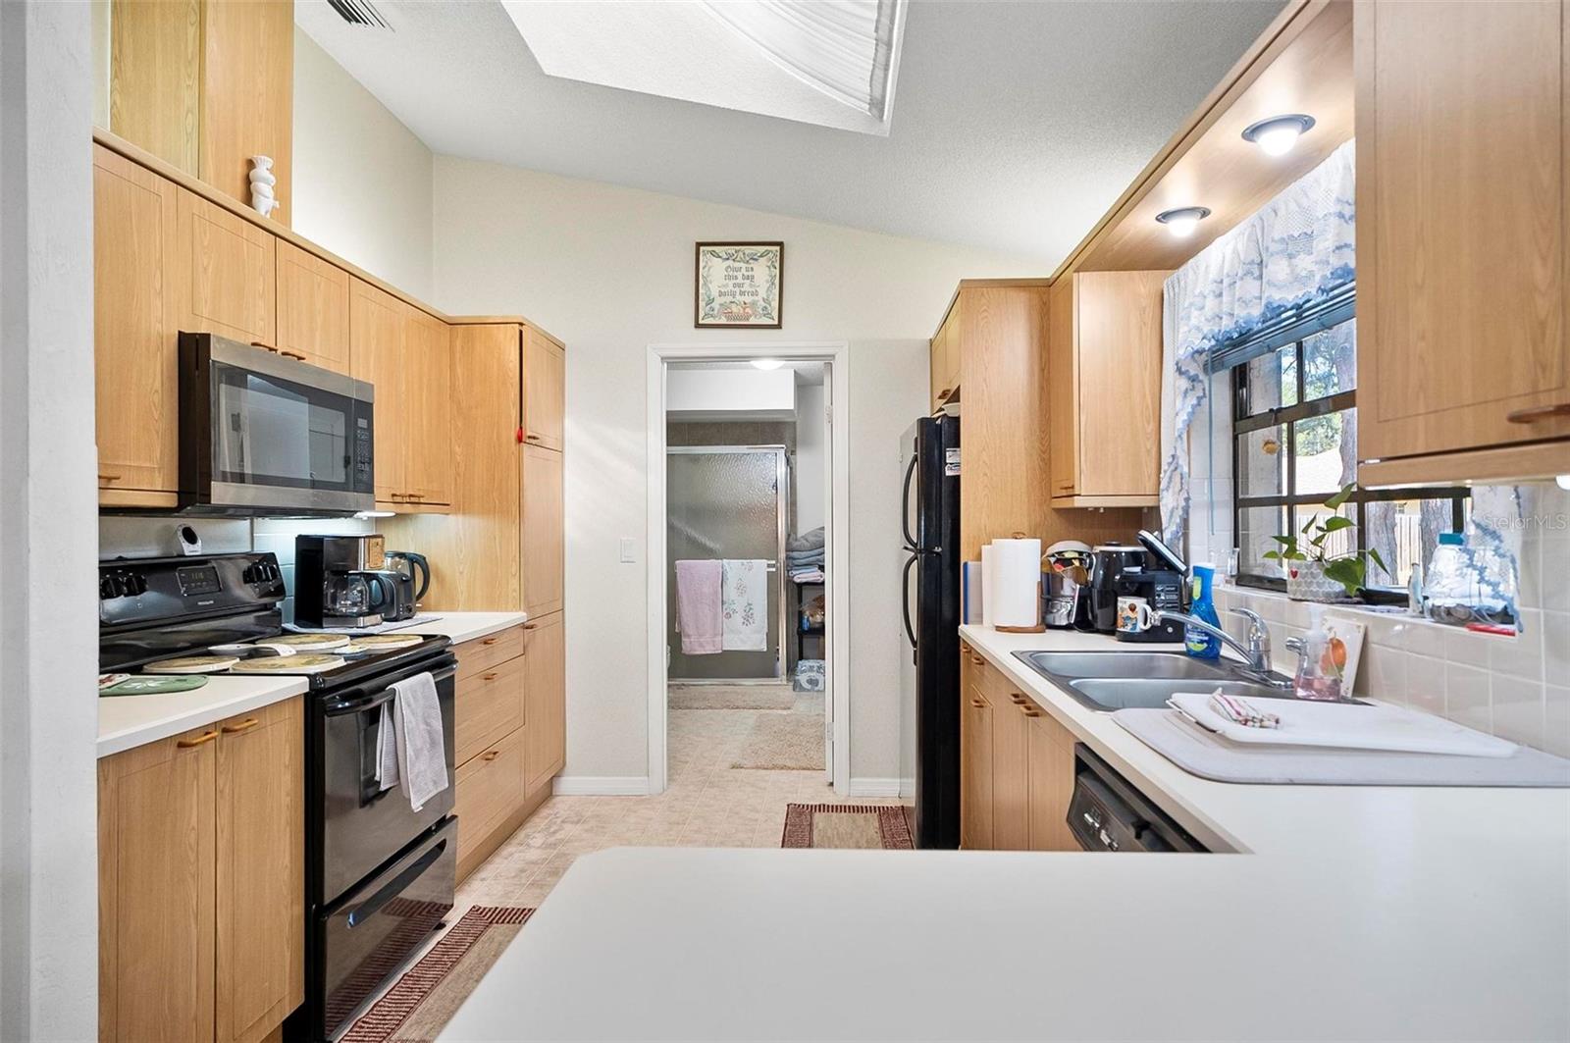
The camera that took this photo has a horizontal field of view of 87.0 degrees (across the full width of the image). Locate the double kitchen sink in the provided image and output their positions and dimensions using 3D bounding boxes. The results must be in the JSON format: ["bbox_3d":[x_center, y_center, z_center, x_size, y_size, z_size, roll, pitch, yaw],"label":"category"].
[{"bbox_3d":[0.906,0.456,1.959,0.571,0.184,0.785,0,0,3],"label":"double kitchen sink"}]

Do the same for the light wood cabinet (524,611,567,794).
[{"bbox_3d":[-1.403,0.878,3.784,0.641,0.906,0.559,0,0,3],"label":"light wood cabinet"}]

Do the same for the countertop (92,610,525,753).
[{"bbox_3d":[-1.470,0.406,2.467,0.658,0.032,2.081,0,0,3],"label":"countertop"}]

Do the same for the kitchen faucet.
[{"bbox_3d":[1.034,0.284,1.968,0.296,0.162,0.255,0,0,3],"label":"kitchen faucet"}]

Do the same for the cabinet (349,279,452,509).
[{"bbox_3d":[-1.601,-0.426,3.152,0.327,0.788,0.734,0,0,3],"label":"cabinet"}]

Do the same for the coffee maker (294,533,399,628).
[{"bbox_3d":[-1.598,0.216,3.023,0.286,0.325,0.173,0,0,3],"label":"coffee maker"}]

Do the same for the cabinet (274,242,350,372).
[{"bbox_3d":[-1.621,-0.642,2.591,0.316,0.367,0.368,0,0,3],"label":"cabinet"}]

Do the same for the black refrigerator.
[{"bbox_3d":[0.896,0.467,3.475,0.789,1.707,0.757,0,0,3],"label":"black refrigerator"}]

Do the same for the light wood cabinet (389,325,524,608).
[{"bbox_3d":[-1.395,-0.230,3.747,0.632,1.225,0.547,0,0,3],"label":"light wood cabinet"}]

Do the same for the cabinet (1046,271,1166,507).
[{"bbox_3d":[1.089,-0.434,2.764,0.321,0.770,0.275,0,0,3],"label":"cabinet"}]

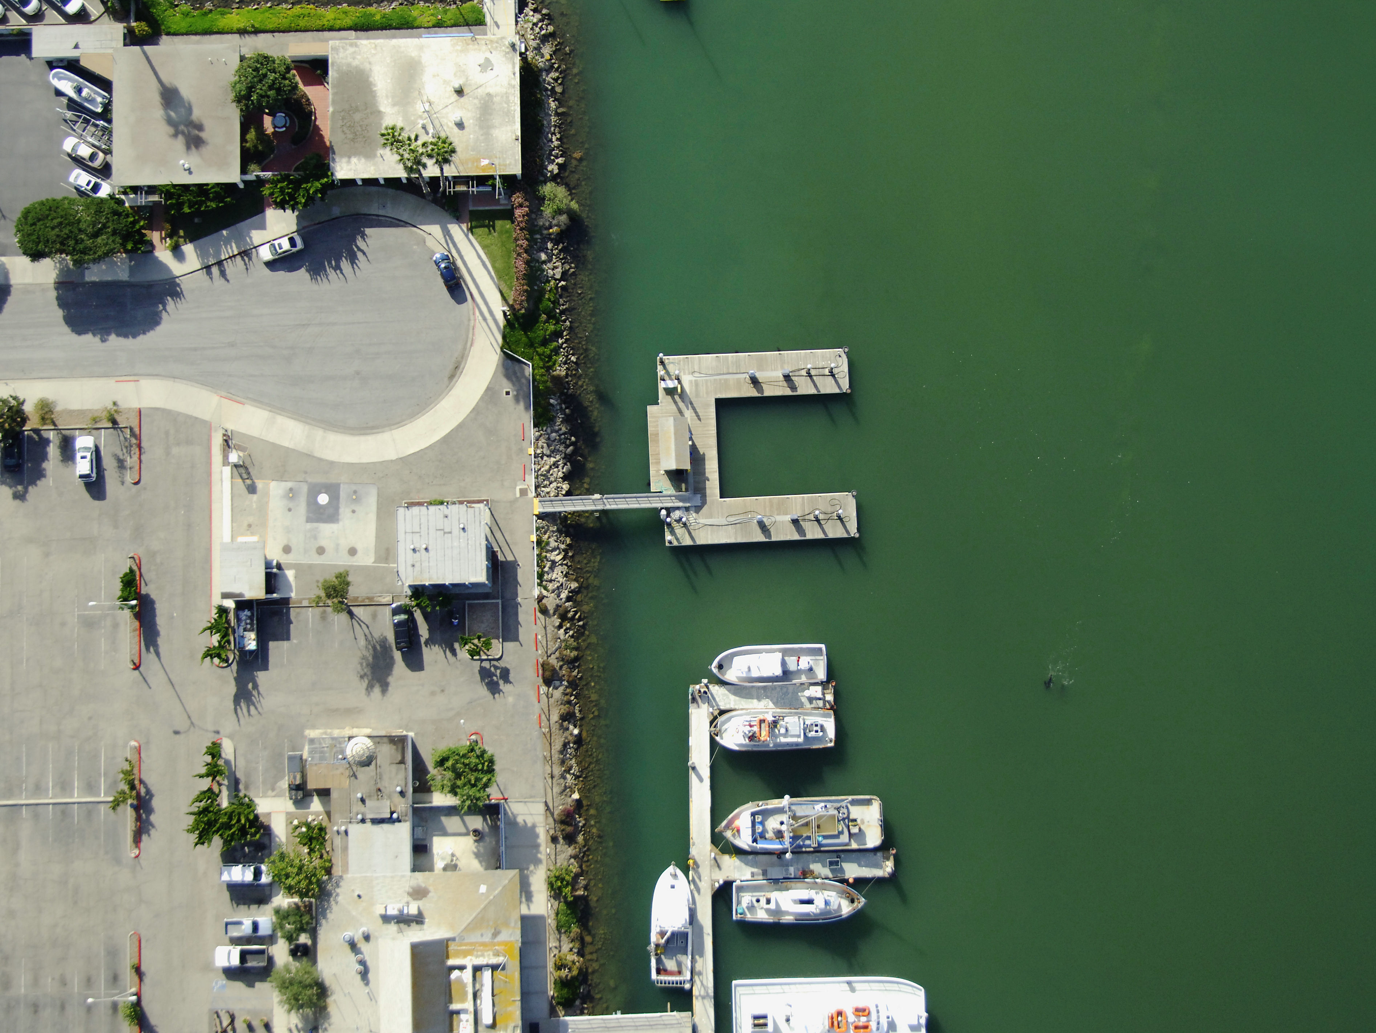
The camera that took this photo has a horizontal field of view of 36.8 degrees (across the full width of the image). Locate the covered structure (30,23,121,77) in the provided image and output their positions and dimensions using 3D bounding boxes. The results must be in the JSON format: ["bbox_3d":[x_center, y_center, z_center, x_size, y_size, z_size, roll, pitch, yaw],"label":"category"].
[{"bbox_3d":[-63.239,-48.081,215.468,9.280,2.600,5.270,-3,85,0],"label":"covered structure"}]

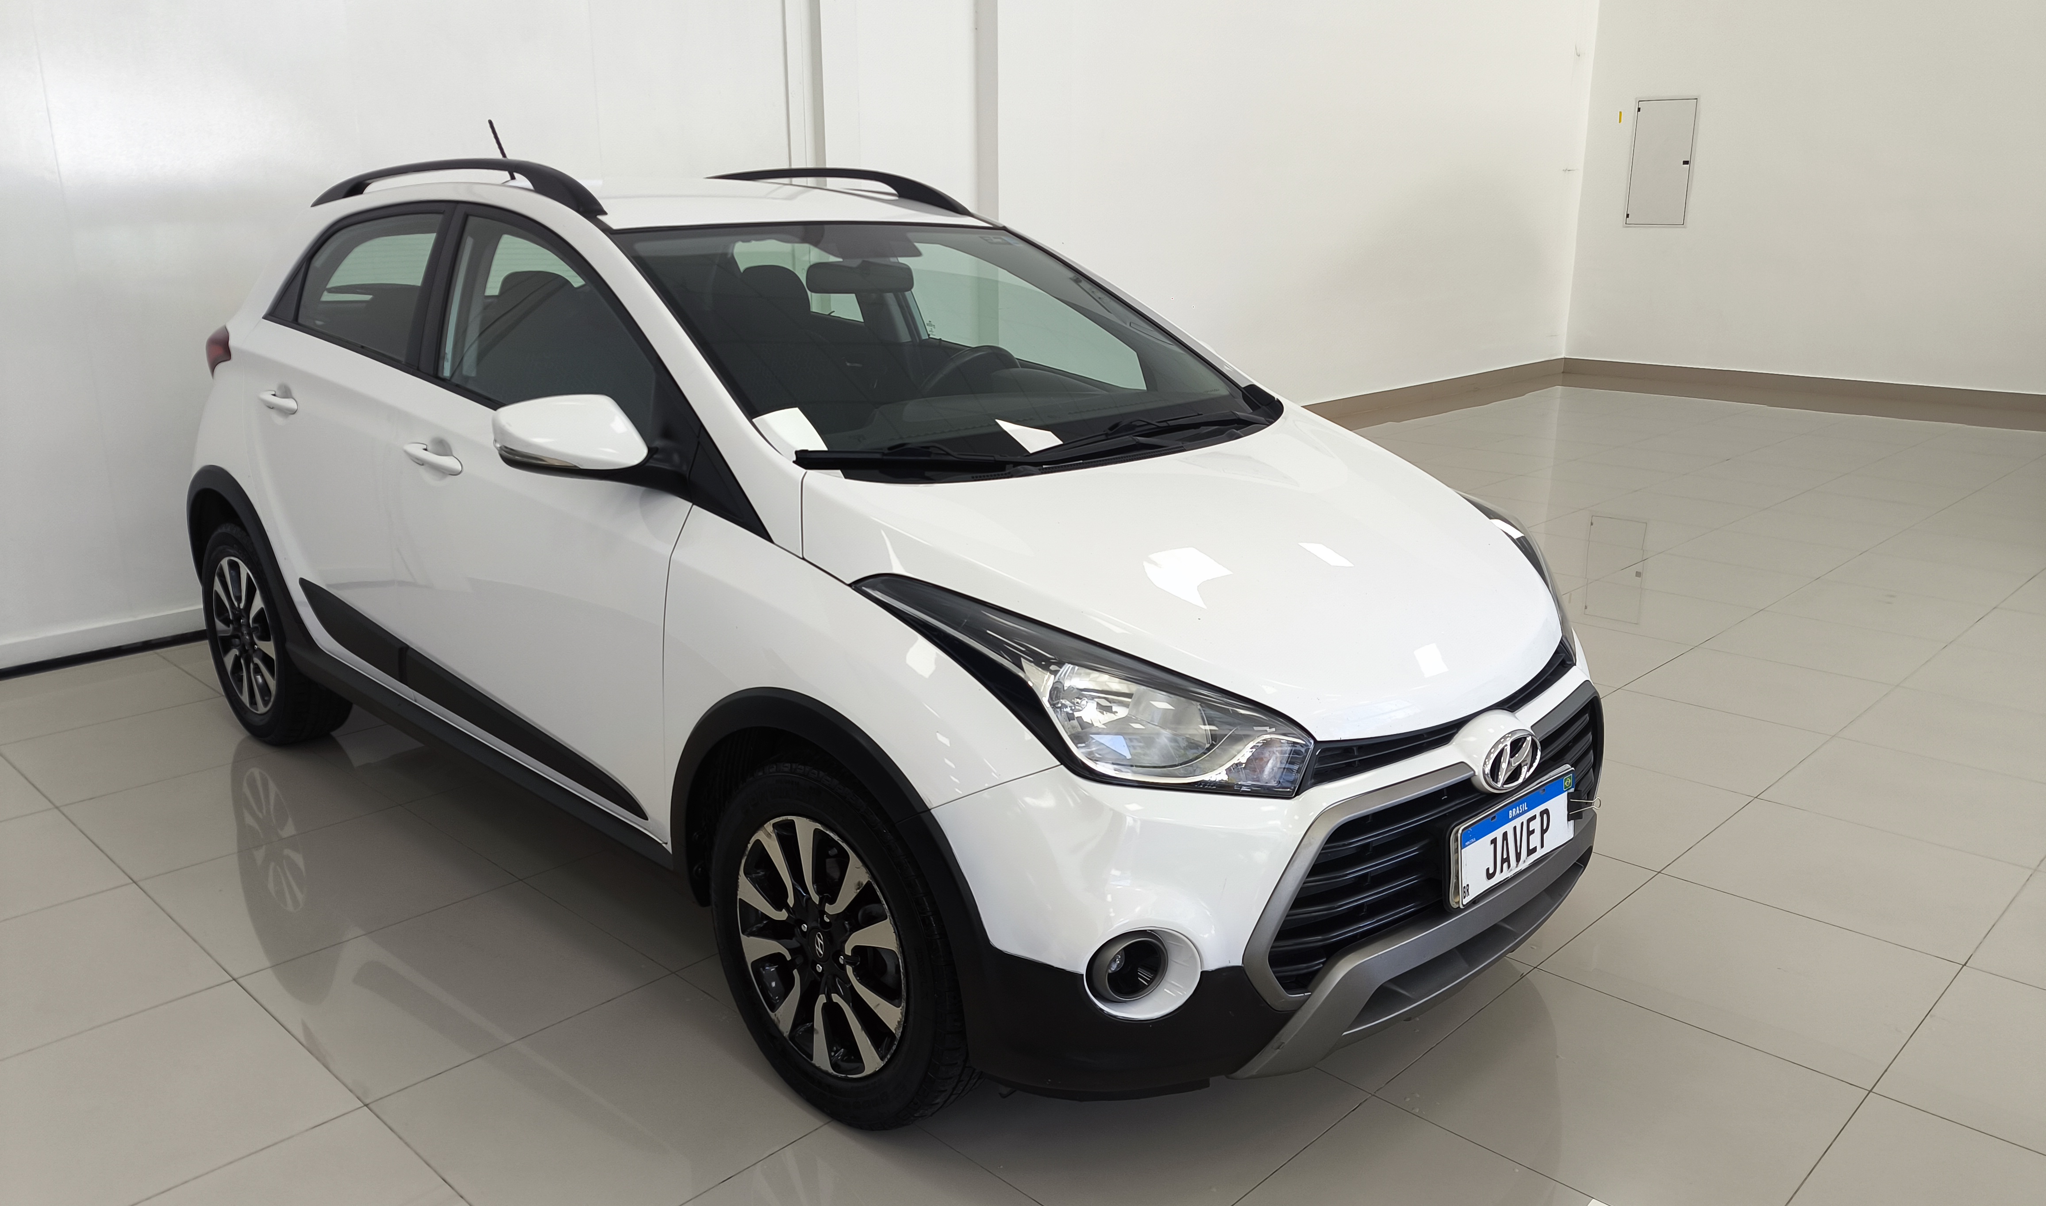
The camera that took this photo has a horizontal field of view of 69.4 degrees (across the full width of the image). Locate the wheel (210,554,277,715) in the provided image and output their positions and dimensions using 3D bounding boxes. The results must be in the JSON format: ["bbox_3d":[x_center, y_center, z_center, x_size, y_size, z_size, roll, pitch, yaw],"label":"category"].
[{"bbox_3d":[-2.072,0.070,4.108,0.435,0.435,0.180,14,21,42],"label":"wheel"}]

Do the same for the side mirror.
[{"bbox_3d":[-0.753,-0.281,2.466,0.160,0.138,0.195,14,21,42],"label":"side mirror"}]

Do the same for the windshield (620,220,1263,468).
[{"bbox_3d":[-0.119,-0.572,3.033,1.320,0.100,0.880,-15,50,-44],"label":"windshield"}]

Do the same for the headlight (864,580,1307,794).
[{"bbox_3d":[0.078,0.115,2.196,0.650,0.270,0.370,15,21,42],"label":"headlight"}]

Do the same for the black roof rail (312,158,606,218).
[{"bbox_3d":[-1.360,-0.979,3.463,1.540,0.115,0.100,15,21,42],"label":"black roof rail"}]

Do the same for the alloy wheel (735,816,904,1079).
[{"bbox_3d":[-0.269,0.536,2.442,0.437,0.437,0.180,15,21,42],"label":"alloy wheel"}]

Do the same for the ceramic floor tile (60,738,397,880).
[{"bbox_3d":[-1.961,0.512,3.684,0.597,0.012,0.597,14,21,42],"label":"ceramic floor tile"}]

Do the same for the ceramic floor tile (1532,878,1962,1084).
[{"bbox_3d":[1.432,0.718,2.907,0.597,0.012,0.597,14,21,42],"label":"ceramic floor tile"}]

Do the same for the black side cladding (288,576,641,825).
[{"bbox_3d":[-1.221,0.165,3.127,1.530,0.160,0.050,15,21,42],"label":"black side cladding"}]

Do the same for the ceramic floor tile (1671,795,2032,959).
[{"bbox_3d":[1.870,0.612,3.337,0.598,0.010,0.598,15,21,42],"label":"ceramic floor tile"}]

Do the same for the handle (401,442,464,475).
[{"bbox_3d":[-1.189,-0.293,2.974,0.215,0.045,0.050,15,21,42],"label":"handle"}]

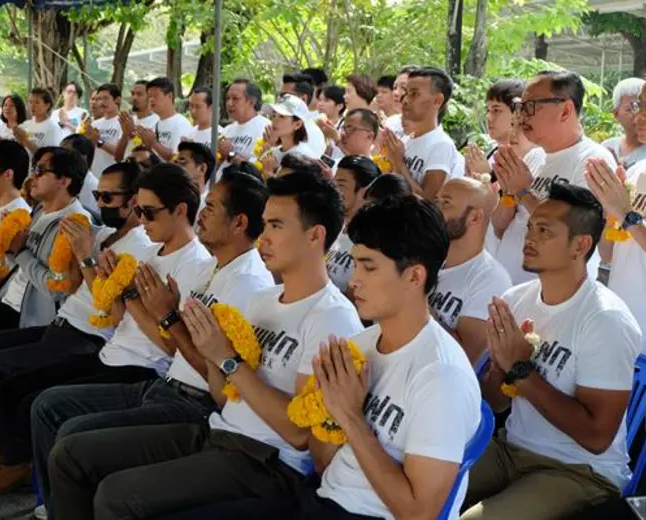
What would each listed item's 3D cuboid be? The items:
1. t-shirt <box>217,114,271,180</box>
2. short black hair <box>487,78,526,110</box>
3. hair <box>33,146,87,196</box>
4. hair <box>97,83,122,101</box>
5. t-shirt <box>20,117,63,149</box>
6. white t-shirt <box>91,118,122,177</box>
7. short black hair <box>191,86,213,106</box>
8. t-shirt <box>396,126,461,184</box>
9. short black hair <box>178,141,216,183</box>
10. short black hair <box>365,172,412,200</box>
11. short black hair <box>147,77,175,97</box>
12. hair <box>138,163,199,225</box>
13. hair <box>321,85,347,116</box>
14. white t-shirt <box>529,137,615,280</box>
[{"bbox_3d":[-0.514,-0.635,7.050,0.290,0.600,0.450,-6,11,-42],"label":"t-shirt"},{"bbox_3d":[0.742,-0.638,4.430,0.200,0.170,0.180,-2,8,-37],"label":"short black hair"},{"bbox_3d":[-1.057,-0.356,4.450,0.215,0.205,0.180,-4,10,-31],"label":"hair"},{"bbox_3d":[-1.623,-1.273,8.400,0.190,0.155,0.170,-7,11,-44],"label":"hair"},{"bbox_3d":[-2.107,-0.792,8.300,0.420,0.570,0.270,8,11,40],"label":"t-shirt"},{"bbox_3d":[-1.623,-0.772,8.400,0.290,0.650,0.460,-6,10,-39],"label":"white t-shirt"},{"bbox_3d":[-0.818,-1.103,7.500,0.190,0.160,0.170,-7,11,-44],"label":"short black hair"},{"bbox_3d":[0.480,-0.292,5.155,0.270,0.620,0.460,-1,8,-30],"label":"t-shirt"},{"bbox_3d":[-0.692,-0.539,6.062,0.210,0.210,0.180,-1,8,-30],"label":"short black hair"},{"bbox_3d":[0.251,-0.238,4.311,0.210,0.190,0.180,-1,8,-30],"label":"short black hair"},{"bbox_3d":[-1.140,-1.218,7.800,0.200,0.165,0.180,-7,11,-44],"label":"short black hair"},{"bbox_3d":[-0.482,-0.208,3.450,0.210,0.205,0.180,-6,11,-39],"label":"hair"},{"bbox_3d":[0.061,-1.031,7.100,0.190,0.195,0.170,-5,10,-34],"label":"hair"},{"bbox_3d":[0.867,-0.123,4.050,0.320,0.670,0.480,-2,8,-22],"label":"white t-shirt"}]

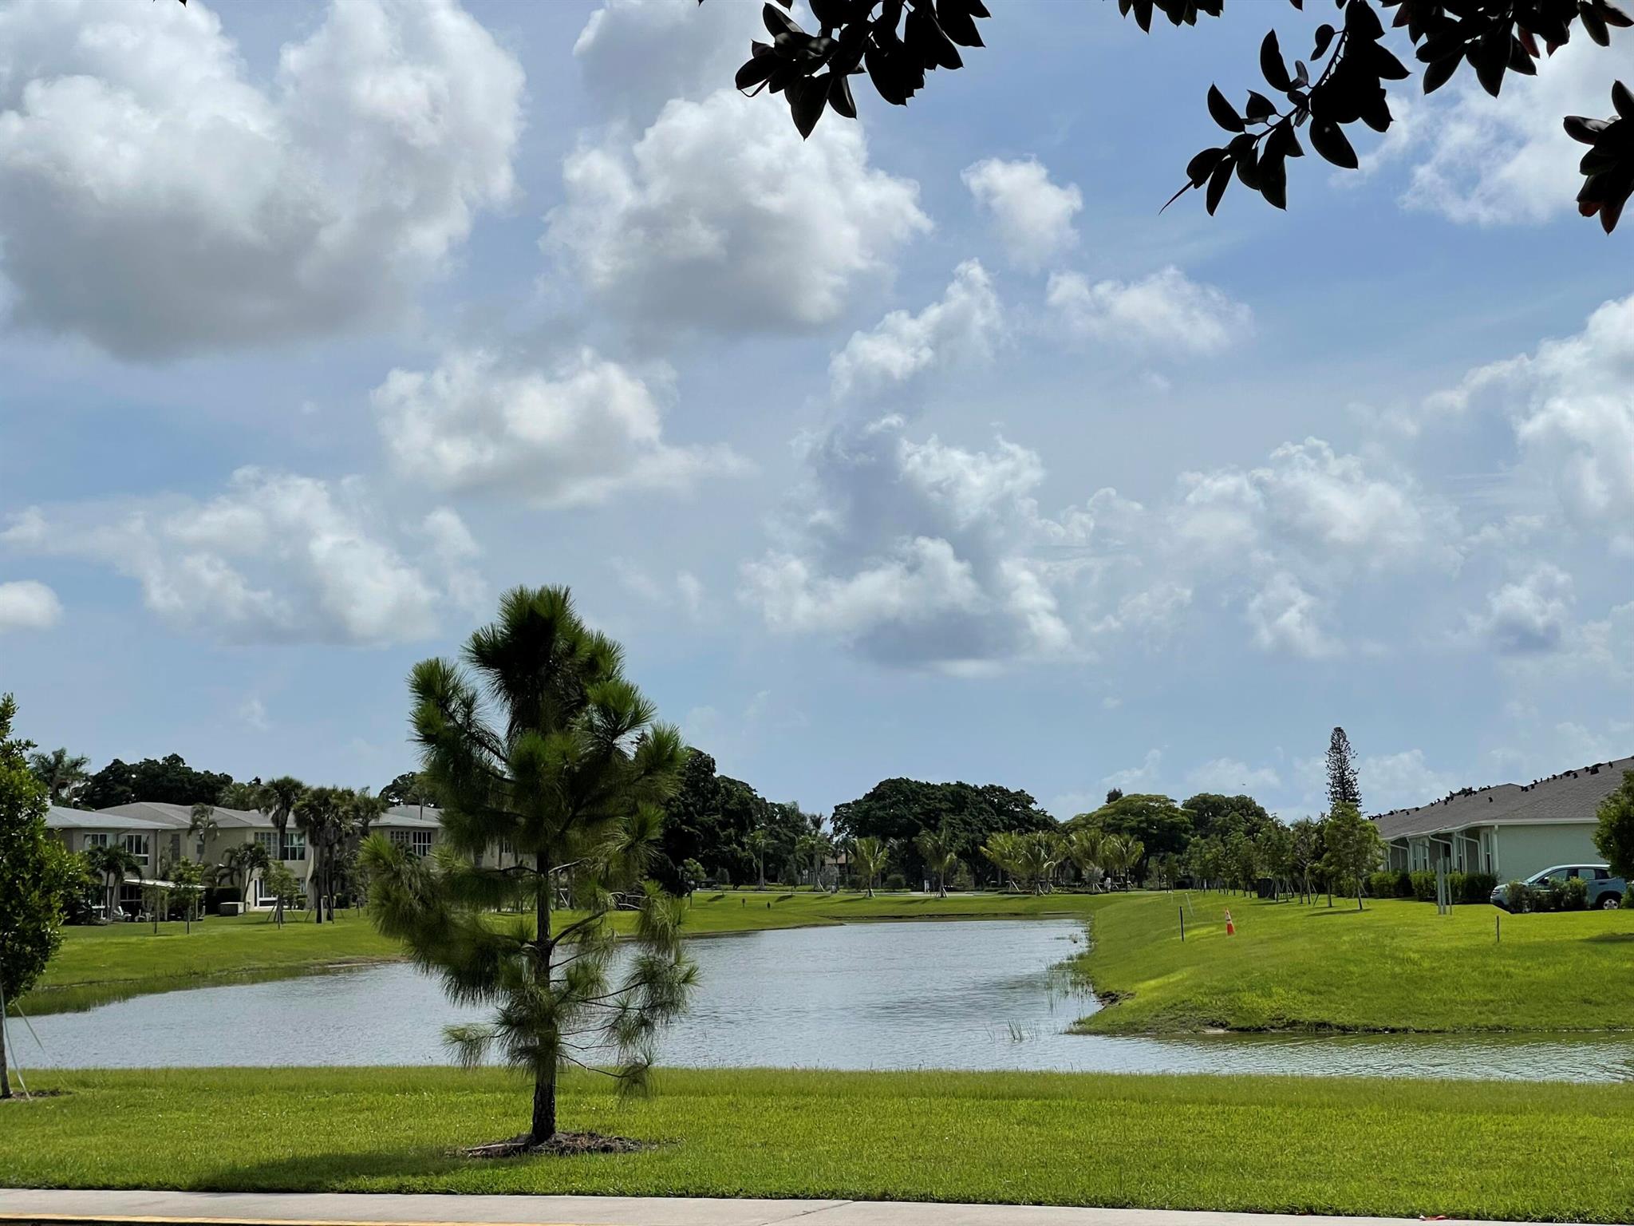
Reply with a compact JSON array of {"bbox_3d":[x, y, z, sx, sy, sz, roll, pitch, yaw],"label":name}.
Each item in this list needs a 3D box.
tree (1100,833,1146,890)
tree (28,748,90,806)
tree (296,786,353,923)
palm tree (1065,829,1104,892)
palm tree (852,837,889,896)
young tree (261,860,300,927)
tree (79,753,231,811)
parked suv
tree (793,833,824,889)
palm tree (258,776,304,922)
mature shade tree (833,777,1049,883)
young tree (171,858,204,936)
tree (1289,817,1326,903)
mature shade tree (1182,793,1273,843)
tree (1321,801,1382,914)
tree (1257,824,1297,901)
[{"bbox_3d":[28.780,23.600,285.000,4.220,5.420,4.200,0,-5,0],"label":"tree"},{"bbox_3d":[-53.213,15.319,212.000,4.570,11.740,4.570,-1,-5,0],"label":"tree"},{"bbox_3d":[-29.320,14.410,180.000,3.500,8.210,3.400,0,-5,0],"label":"tree"},{"bbox_3d":[25.322,23.342,284.000,3.720,6.240,3.720,-1,-5,0],"label":"palm tree"},{"bbox_3d":[4.945,23.624,282.000,3.570,5.780,3.570,-1,-5,0],"label":"palm tree"},{"bbox_3d":[-28.430,14.908,160.000,2.030,3.650,2.030,-1,-5,0],"label":"young tree"},{"bbox_3d":[-59.210,19.220,270.000,14.030,13.230,13.500,0,-5,0],"label":"tree"},{"bbox_3d":[24.585,9.096,99.200,4.550,1.670,1.850,-2,-5,5],"label":"parked suv"},{"bbox_3d":[-0.430,23.670,288.000,3.410,5.600,3.400,0,-5,0],"label":"tree"},{"bbox_3d":[-32.050,14.210,181.000,2.980,8.910,3.000,0,-5,0],"label":"palm tree"},{"bbox_3d":[13.860,24.050,328.000,24.260,12.470,21.000,0,-5,0],"label":"mature shade tree"},{"bbox_3d":[-30.624,13.759,147.000,1.800,3.730,1.800,-1,-5,0],"label":"young tree"},{"bbox_3d":[22.100,11.120,136.000,1.720,3.910,1.900,0,-5,0],"label":"tree"},{"bbox_3d":[46.191,25.861,340.000,10.920,11.060,10.920,-1,-5,0],"label":"mature shade tree"},{"bbox_3d":[19.830,8.992,112.000,2.320,4.120,2.320,-1,-5,0],"label":"tree"},{"bbox_3d":[22.300,12.100,147.000,1.930,3.880,2.000,0,-5,0],"label":"tree"}]

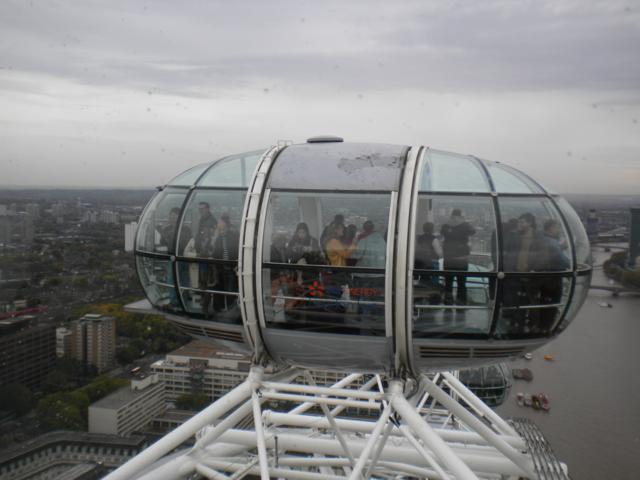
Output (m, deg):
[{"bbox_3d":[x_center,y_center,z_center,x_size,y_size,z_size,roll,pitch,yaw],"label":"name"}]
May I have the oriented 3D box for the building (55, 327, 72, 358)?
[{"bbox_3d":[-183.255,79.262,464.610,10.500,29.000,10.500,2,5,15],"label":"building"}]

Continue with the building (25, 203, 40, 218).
[{"bbox_3d":[-1075.053,-108.440,2419.711,58.000,66.000,28.000,2,5,15],"label":"building"}]

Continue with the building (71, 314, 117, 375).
[{"bbox_3d":[-164.439,74.194,470.194,24.500,38.500,19.000,2,5,15],"label":"building"}]

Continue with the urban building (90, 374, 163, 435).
[{"bbox_3d":[-104.319,91.878,353.685,16.500,22.400,49.000,2,5,14],"label":"urban building"}]

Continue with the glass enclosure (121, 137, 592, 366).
[{"bbox_3d":[0.530,0.260,11.650,8.150,4.000,4.000,2,5,13],"label":"glass enclosure"}]

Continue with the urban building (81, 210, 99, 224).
[{"bbox_3d":[-798.187,-77.914,2240.810,58.000,51.000,28.000,-1,5,-15],"label":"urban building"}]

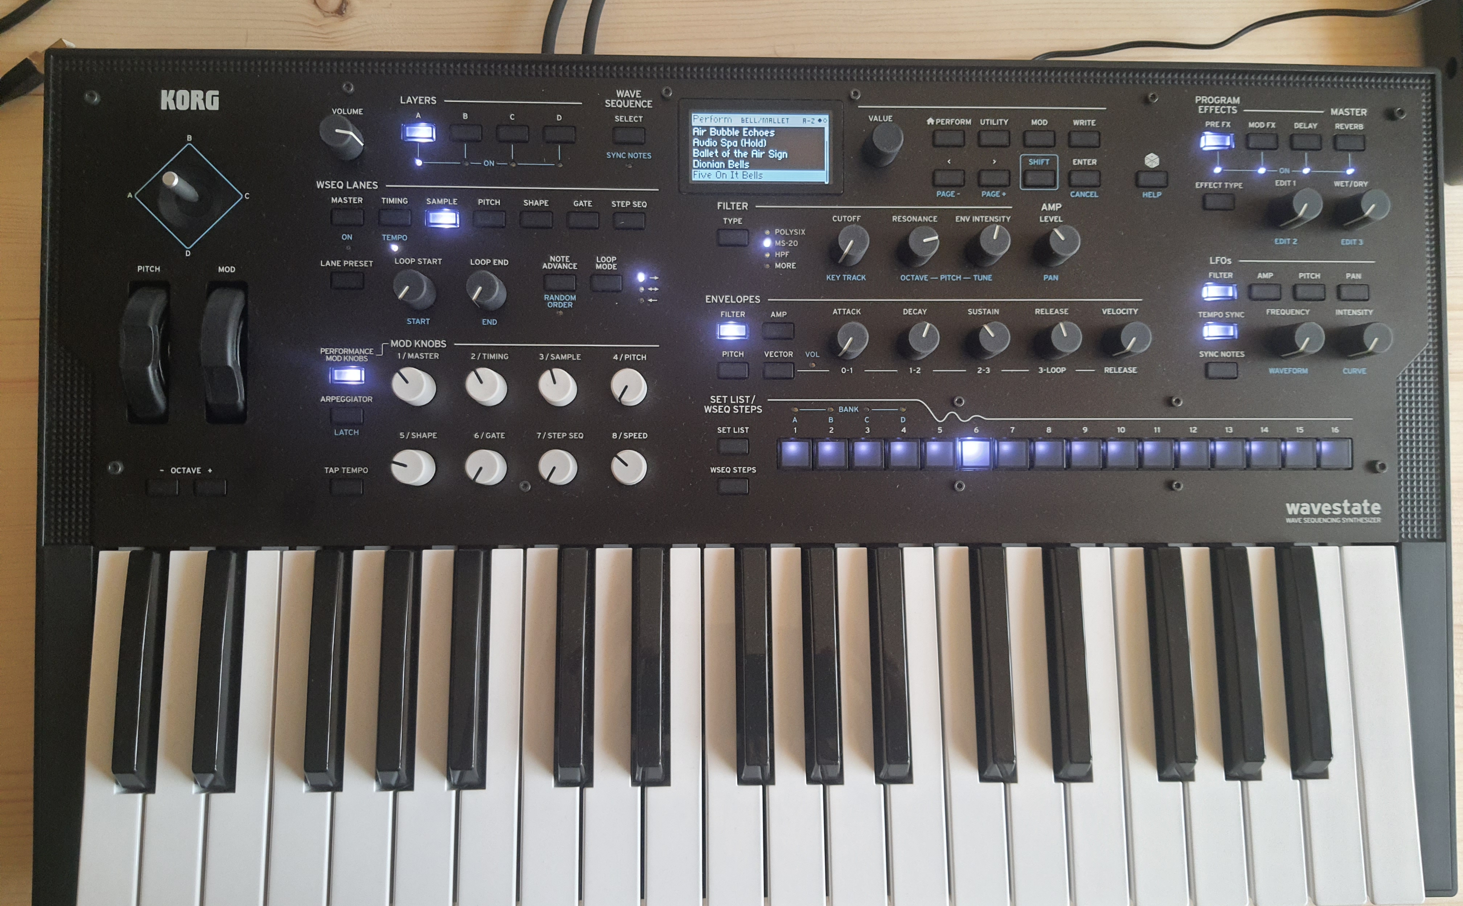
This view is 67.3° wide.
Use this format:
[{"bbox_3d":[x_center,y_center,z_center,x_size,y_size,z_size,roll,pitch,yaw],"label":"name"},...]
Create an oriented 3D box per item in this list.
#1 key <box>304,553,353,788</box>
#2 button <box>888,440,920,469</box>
[{"bbox_3d":[-0.156,0.083,0.422,0.013,0.012,0.090,0,82,-2],"label":"key"},{"bbox_3d":[0.069,0.001,0.437,0.012,0.006,0.011,0,88,-2],"label":"button"}]

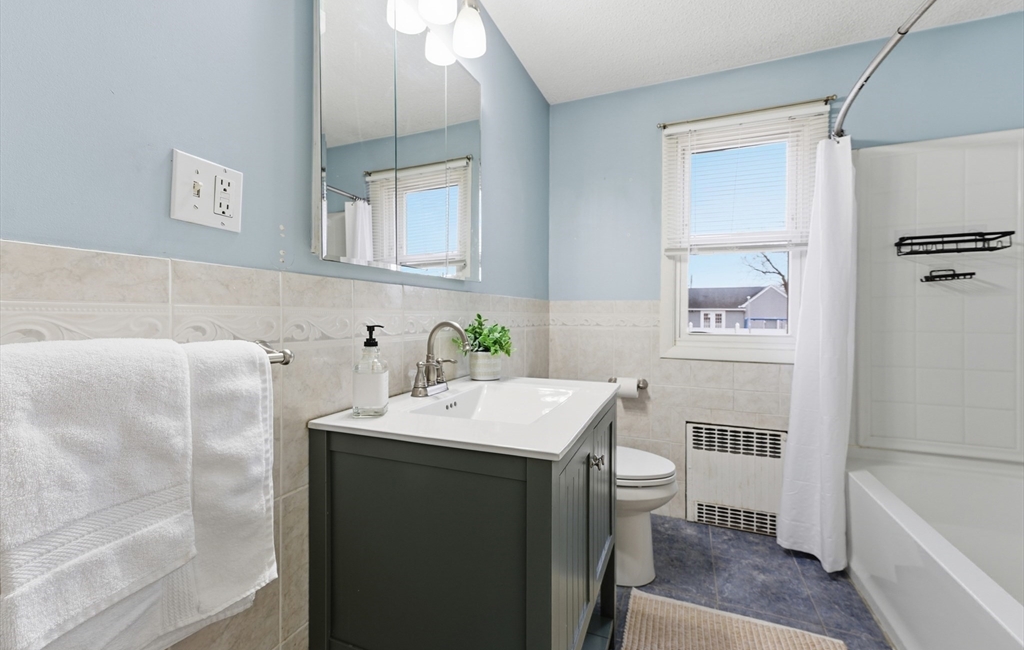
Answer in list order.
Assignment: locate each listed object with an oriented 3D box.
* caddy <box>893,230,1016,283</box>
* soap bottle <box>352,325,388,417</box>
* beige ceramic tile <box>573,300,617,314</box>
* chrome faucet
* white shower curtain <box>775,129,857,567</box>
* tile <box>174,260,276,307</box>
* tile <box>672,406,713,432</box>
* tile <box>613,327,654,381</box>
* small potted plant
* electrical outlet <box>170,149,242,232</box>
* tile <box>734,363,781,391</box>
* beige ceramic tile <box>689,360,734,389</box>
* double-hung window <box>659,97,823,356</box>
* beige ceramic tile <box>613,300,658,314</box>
[{"bbox_3d":[1.880,-0.288,1.712,0.300,0.205,0.140,1,1,24],"label":"caddy"},{"bbox_3d":[-0.341,0.106,0.974,0.068,0.219,0.080,0,1,0],"label":"soap bottle"},{"bbox_3d":[0.504,-0.107,2.379,0.214,0.074,0.010,0,1,23],"label":"beige ceramic tile"},{"bbox_3d":[-0.202,0.098,1.218,0.169,0.224,0.158,0,1,23],"label":"chrome faucet"},{"bbox_3d":[1.394,0.120,1.833,0.245,1.890,0.220,1,1,24],"label":"white shower curtain"},{"bbox_3d":[-0.535,-0.074,0.759,0.010,0.075,0.199,0,1,23],"label":"tile"},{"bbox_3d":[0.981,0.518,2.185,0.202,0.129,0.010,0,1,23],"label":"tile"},{"bbox_3d":[0.696,0.183,2.301,0.203,0.309,0.010,0,1,23],"label":"tile"},{"bbox_3d":[-0.108,0.078,1.509,0.200,0.254,0.218,0,1,0],"label":"small potted plant"},{"bbox_3d":[-0.542,-0.235,0.715,0.012,0.115,0.114,0,1,23],"label":"electrical outlet"},{"bbox_3d":[1.262,0.272,2.058,0.205,0.145,0.010,0,1,23],"label":"tile"},{"bbox_3d":[1.073,0.267,2.140,0.208,0.150,0.010,0,1,23],"label":"beige ceramic tile"},{"bbox_3d":[1.183,-0.439,2.094,0.748,1.264,0.100,1,1,24],"label":"double-hung window"},{"bbox_3d":[0.710,-0.104,2.324,0.220,0.077,0.010,1,1,24],"label":"beige ceramic tile"}]

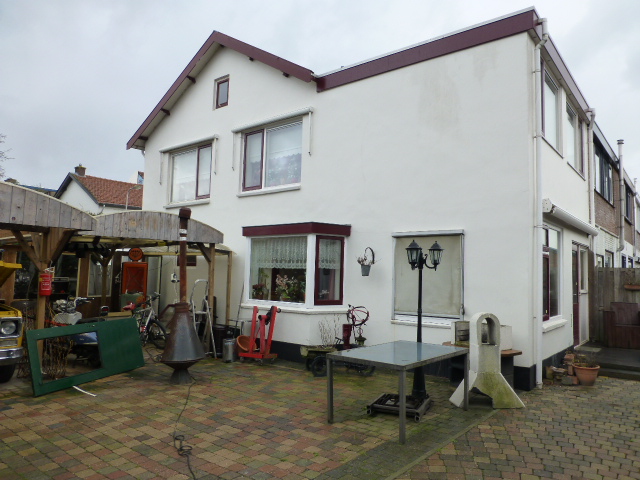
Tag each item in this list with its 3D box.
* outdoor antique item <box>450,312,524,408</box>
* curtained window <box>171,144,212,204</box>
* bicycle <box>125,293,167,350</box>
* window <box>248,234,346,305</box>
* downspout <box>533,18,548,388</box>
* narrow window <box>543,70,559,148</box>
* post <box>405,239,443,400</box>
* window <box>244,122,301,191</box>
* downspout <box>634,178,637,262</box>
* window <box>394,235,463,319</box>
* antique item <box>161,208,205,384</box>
[{"bbox_3d":[2.202,1.569,5.856,0.860,1.170,0.320,2,-3,-4],"label":"outdoor antique item"},{"bbox_3d":[-3.710,-1.832,12.619,2.038,1.536,0.130,-1,-5,40],"label":"curtained window"},{"bbox_3d":[-3.424,1.633,8.448,0.600,1.080,1.680,1,-4,14],"label":"bicycle"},{"bbox_3d":[-0.533,0.663,9.340,2.190,1.390,0.620,-2,-6,39],"label":"window"},{"bbox_3d":[3.538,-0.664,7.031,0.210,5.900,0.110,-2,-6,39],"label":"downspout"},{"bbox_3d":[4.301,-2.434,8.285,0.120,1.380,1.400,-2,-6,39],"label":"narrow window"},{"bbox_3d":[1.359,1.034,5.848,0.500,2.080,0.380,3,-5,-15],"label":"post"},{"bbox_3d":[-1.166,-1.943,10.513,2.001,1.503,0.130,-1,-5,40],"label":"window"},{"bbox_3d":[13.994,-1.062,19.705,0.170,3.700,0.150,-2,-6,39],"label":"downspout"},{"bbox_3d":[1.884,0.638,7.839,1.310,1.550,0.120,-2,-6,39],"label":"window"},{"bbox_3d":[-1.978,0.801,6.574,0.650,2.550,0.650,2,-5,-6],"label":"antique item"}]

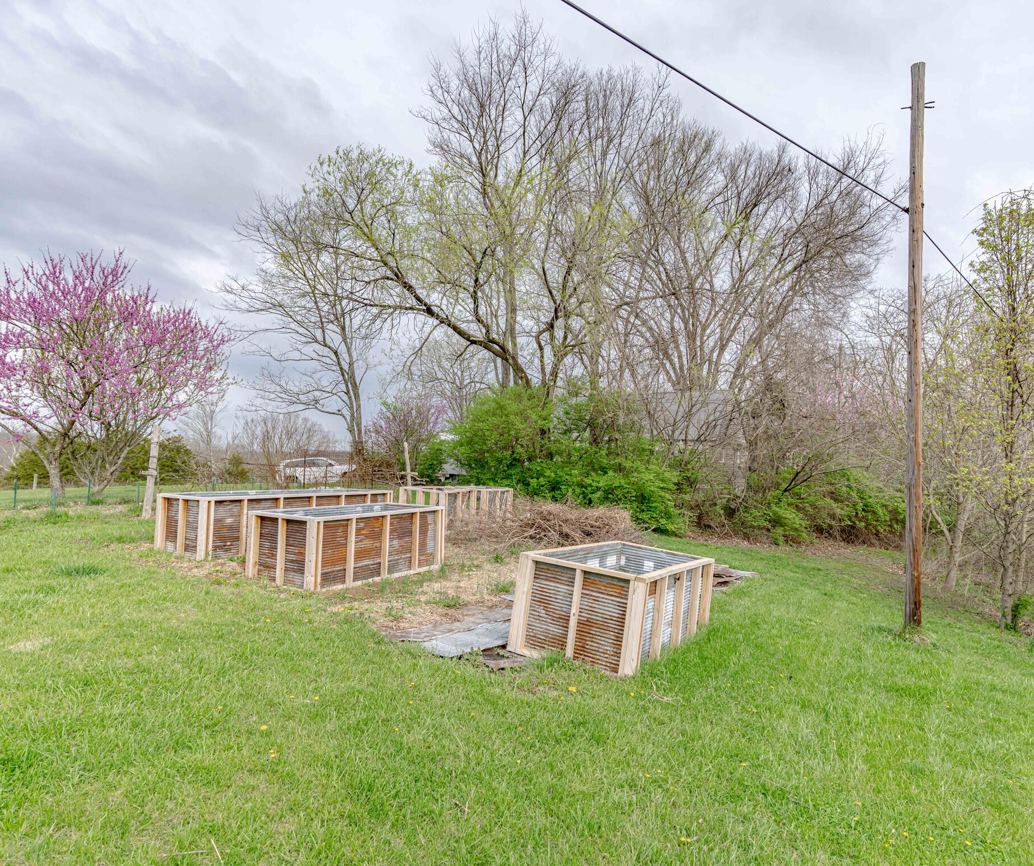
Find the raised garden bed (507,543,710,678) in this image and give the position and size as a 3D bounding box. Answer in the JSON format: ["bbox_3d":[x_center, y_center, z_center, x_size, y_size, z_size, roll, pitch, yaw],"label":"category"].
[{"bbox_3d":[1.048,1.580,5.888,1.100,0.790,2.440,5,-4,30],"label":"raised garden bed"}]

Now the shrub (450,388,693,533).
[{"bbox_3d":[1.400,0.580,16.900,6.200,3.800,4.200,0,0,5],"label":"shrub"}]

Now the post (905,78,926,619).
[{"bbox_3d":[5.470,-1.190,8.400,0.240,7.750,0.240,0,0,33],"label":"post"}]

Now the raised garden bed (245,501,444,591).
[{"bbox_3d":[-2.096,1.390,7.989,1.100,0.780,2.440,1,-3,28],"label":"raised garden bed"}]

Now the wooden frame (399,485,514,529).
[{"bbox_3d":[-1.260,1.630,13.700,1.120,0.780,3.050,1,-3,26],"label":"wooden frame"}]

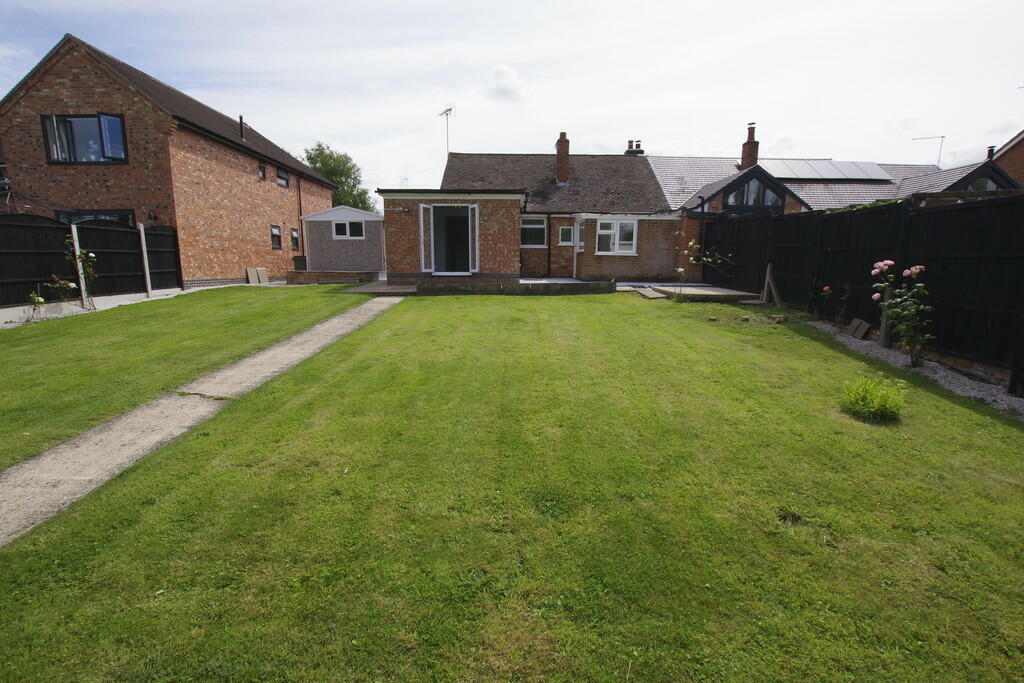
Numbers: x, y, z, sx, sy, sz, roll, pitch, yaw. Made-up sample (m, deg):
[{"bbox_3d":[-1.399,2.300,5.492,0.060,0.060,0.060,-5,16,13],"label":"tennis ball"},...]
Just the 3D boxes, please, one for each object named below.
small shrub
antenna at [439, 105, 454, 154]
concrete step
[{"bbox_3d":[3.140,0.475,3.720,0.460,0.310,0.460,0,10,0],"label":"small shrub"},{"bbox_3d":[-2.630,-8.560,17.223,0.400,1.950,1.000,-8,12,-38],"label":"antenna"},{"bbox_3d":[3.680,-1.265,11.200,0.600,0.120,0.900,0,10,0],"label":"concrete step"}]

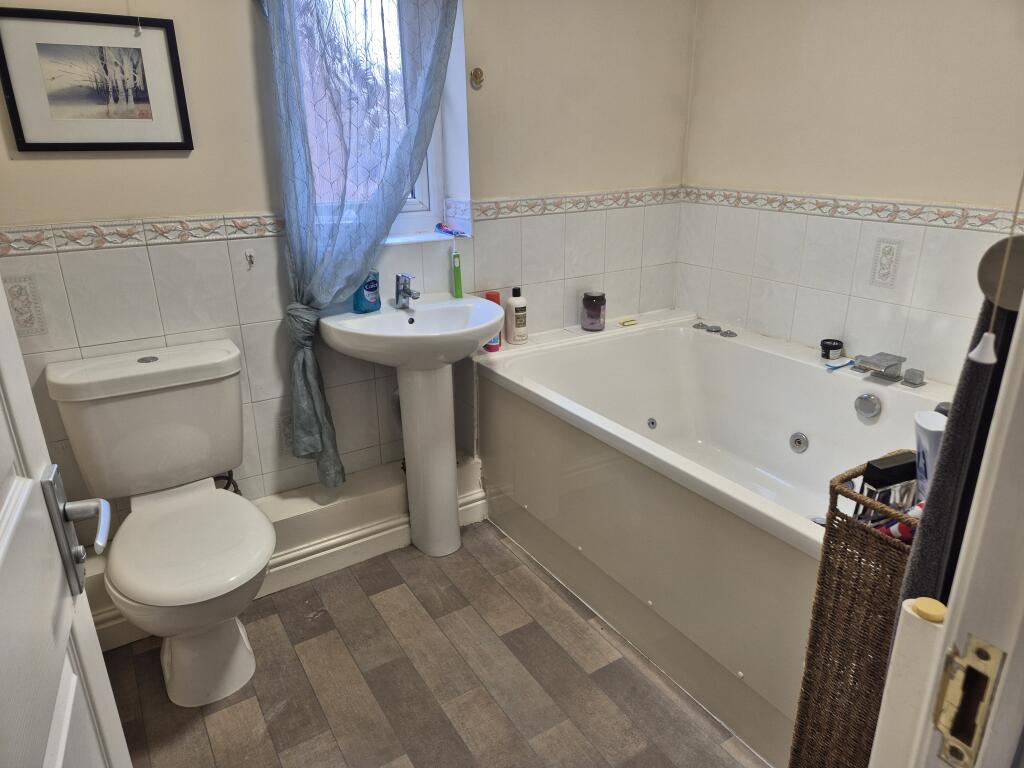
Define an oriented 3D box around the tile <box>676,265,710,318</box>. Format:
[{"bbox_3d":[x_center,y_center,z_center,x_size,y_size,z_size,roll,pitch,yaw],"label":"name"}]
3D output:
[{"bbox_3d":[0.775,-0.402,2.914,0.010,0.206,0.189,-13,23,-31],"label":"tile"}]

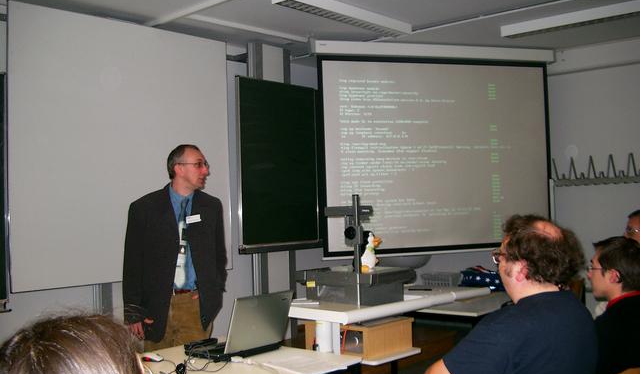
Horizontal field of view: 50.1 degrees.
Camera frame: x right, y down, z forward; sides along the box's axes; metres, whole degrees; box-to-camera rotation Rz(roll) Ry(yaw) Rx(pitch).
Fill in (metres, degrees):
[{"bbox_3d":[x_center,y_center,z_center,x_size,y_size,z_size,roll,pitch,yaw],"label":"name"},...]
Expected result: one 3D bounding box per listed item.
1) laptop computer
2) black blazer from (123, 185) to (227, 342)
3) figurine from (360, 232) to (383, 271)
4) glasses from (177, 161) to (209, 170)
[{"bbox_3d":[-0.369,0.630,3.200,0.343,0.275,0.355,0,-1,-44],"label":"laptop computer"},{"bbox_3d":[-0.763,0.400,3.600,0.500,0.790,0.280,-1,-1,-27],"label":"black blazer"},{"bbox_3d":[0.272,0.347,3.680,0.145,0.220,0.135,-2,-1,26],"label":"figurine"},{"bbox_3d":[-0.663,-0.112,3.570,0.145,0.042,0.140,-2,-1,22],"label":"glasses"}]

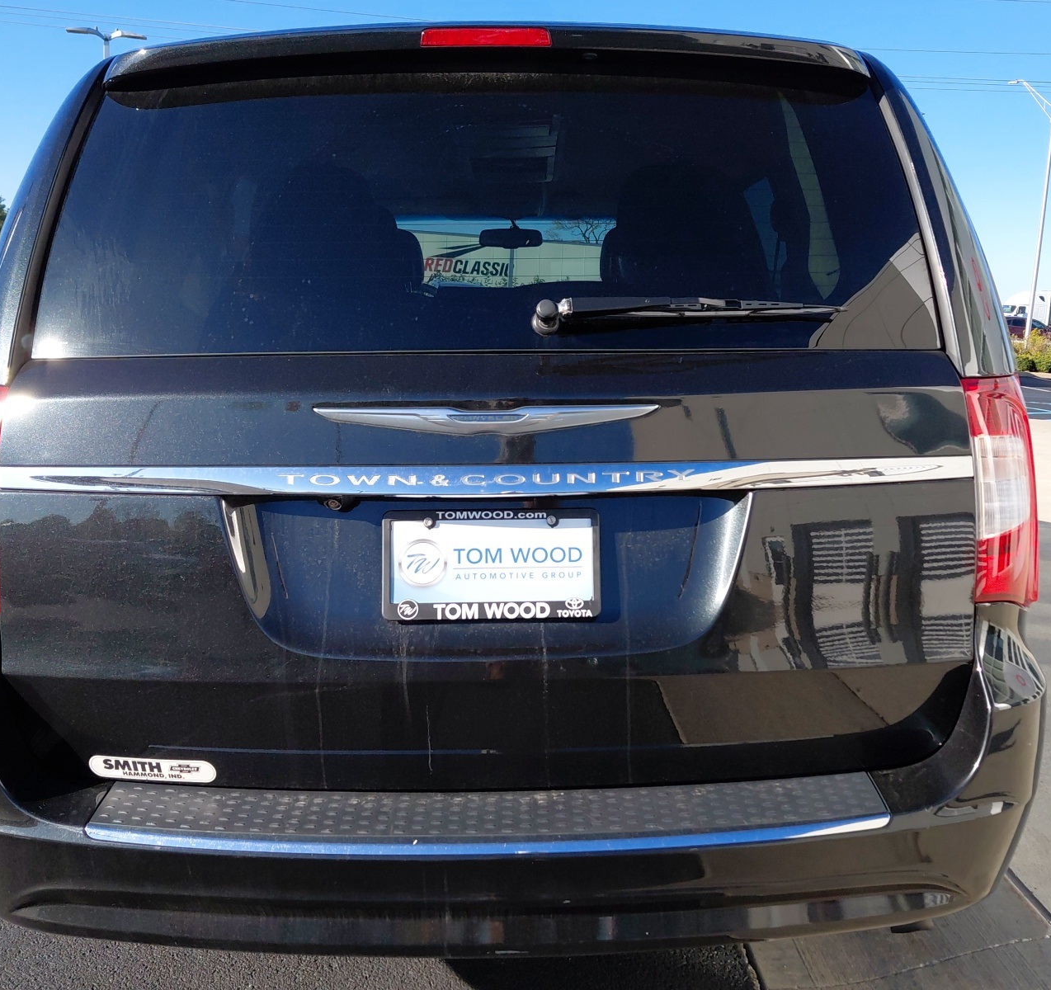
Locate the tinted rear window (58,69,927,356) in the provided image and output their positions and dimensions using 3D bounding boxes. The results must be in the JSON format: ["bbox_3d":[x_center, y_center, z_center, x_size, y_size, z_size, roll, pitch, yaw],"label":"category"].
[{"bbox_3d":[-0.056,-0.392,1.374,1.310,0.440,0.110,0,-11,-1],"label":"tinted rear window"}]

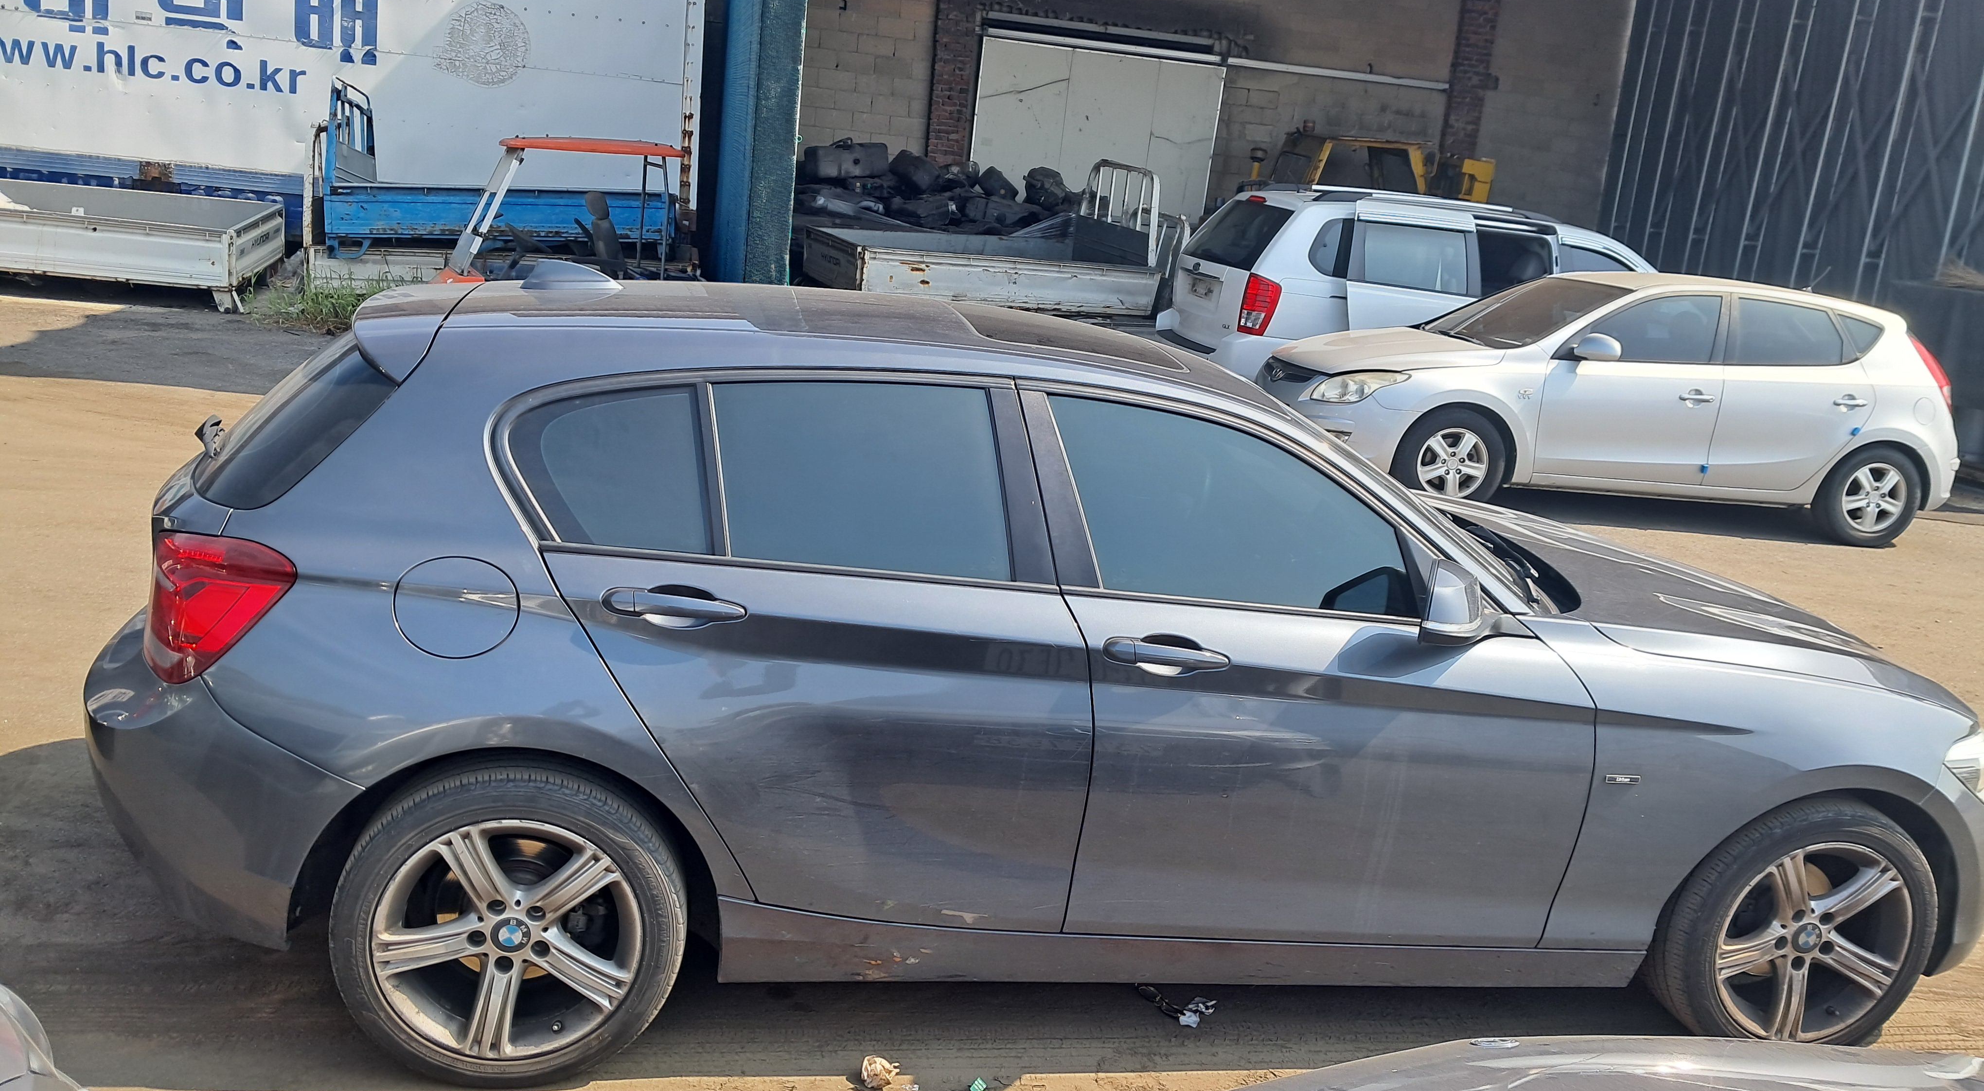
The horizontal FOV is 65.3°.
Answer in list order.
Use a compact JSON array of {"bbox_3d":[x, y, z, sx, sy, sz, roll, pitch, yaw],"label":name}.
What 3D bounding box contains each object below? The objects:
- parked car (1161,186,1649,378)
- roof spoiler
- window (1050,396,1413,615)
[{"bbox_3d":[3.930,-1.855,12.781,5.080,1.790,1.990,1,14,-18],"label":"parked car"},{"bbox_3d":[-1.194,-0.501,3.353,0.250,0.150,1.220,3,13,-11],"label":"roof spoiler"},{"bbox_3d":[0.469,-0.070,3.013,0.750,0.390,0.050,3,-8,-11],"label":"window"}]

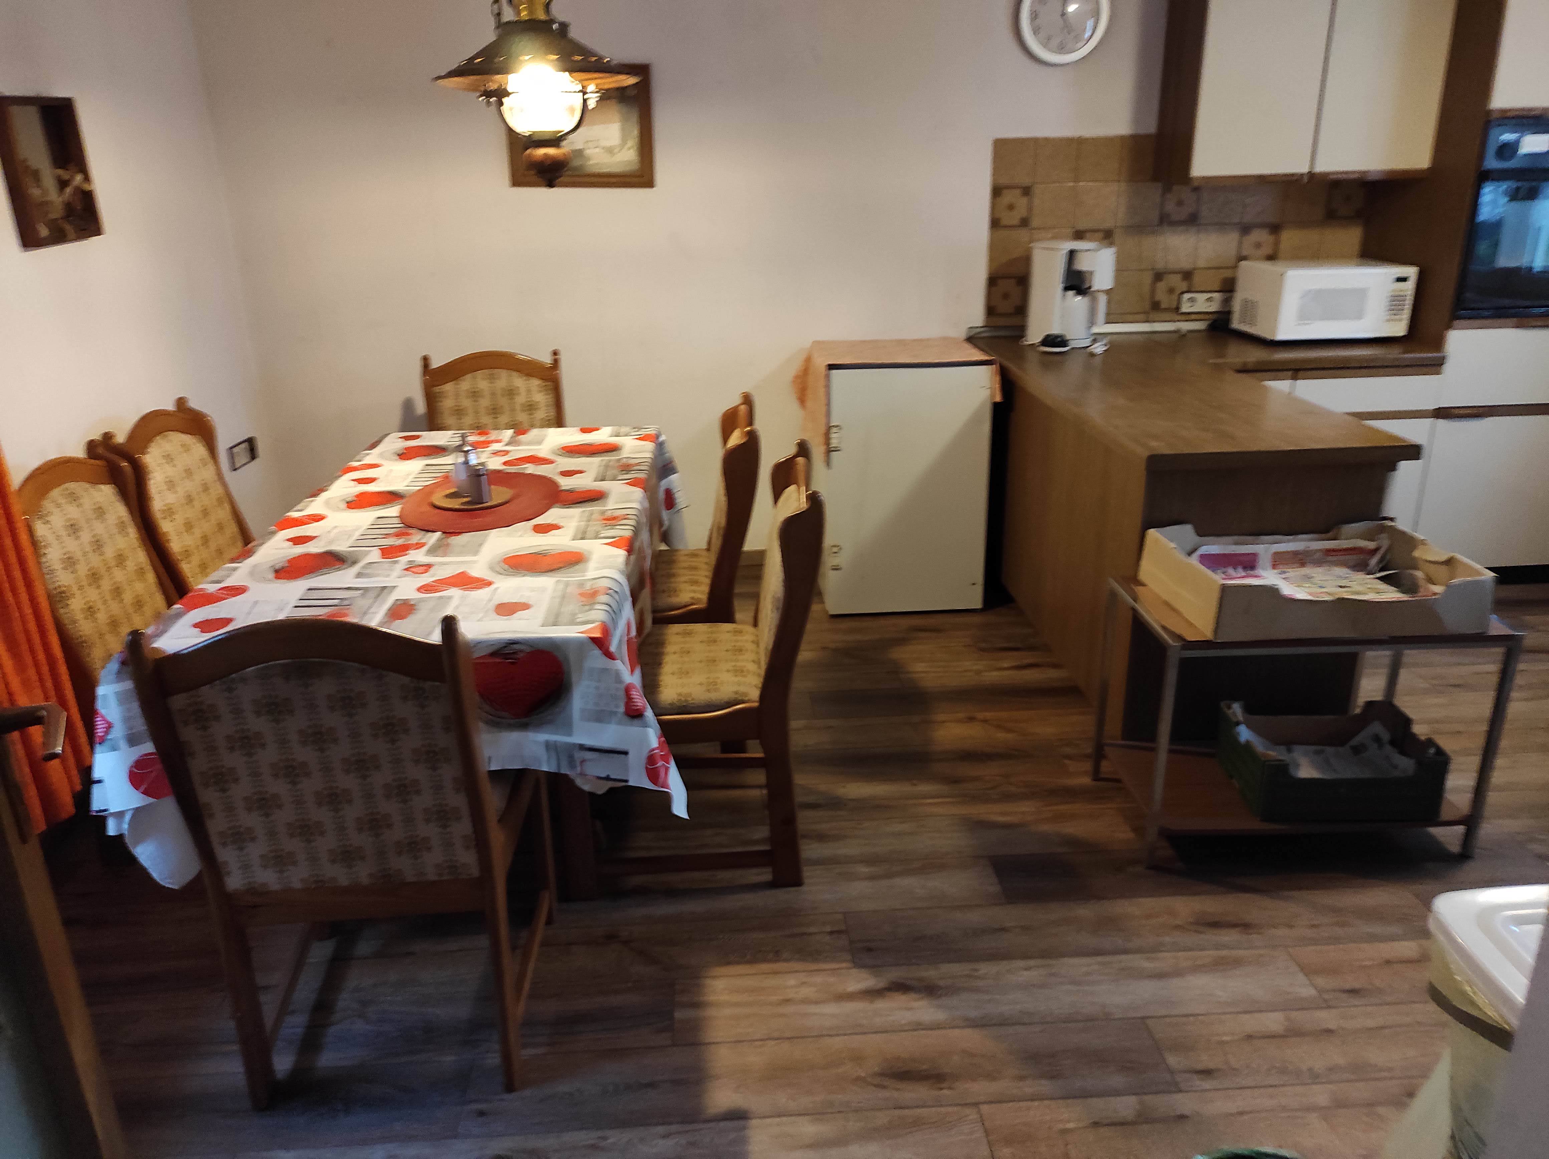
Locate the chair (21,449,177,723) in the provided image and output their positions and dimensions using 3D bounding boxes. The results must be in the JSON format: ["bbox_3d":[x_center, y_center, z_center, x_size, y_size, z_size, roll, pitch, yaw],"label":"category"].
[{"bbox_3d":[-1.431,0.158,2.806,0.580,0.953,0.460,-2,21,-2],"label":"chair"}]

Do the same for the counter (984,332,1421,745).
[{"bbox_3d":[1.275,-0.266,3.904,0.730,0.850,1.850,-2,21,-2],"label":"counter"}]

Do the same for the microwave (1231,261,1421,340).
[{"bbox_3d":[1.920,-0.977,3.911,0.462,0.240,0.325,-2,20,-2],"label":"microwave"}]

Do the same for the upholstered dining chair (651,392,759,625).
[{"bbox_3d":[-0.317,-0.019,2.974,0.560,0.875,0.490,-3,20,-3],"label":"upholstered dining chair"}]

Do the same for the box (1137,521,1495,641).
[{"bbox_3d":[1.242,-0.008,2.616,0.600,0.136,0.400,-2,21,-2],"label":"box"}]

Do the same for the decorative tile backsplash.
[{"bbox_3d":[1.441,-1.242,3.980,1.365,0.635,0.015,-2,20,-2],"label":"decorative tile backsplash"}]

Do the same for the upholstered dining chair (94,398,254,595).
[{"bbox_3d":[-1.380,-0.040,3.103,0.560,0.875,0.490,-3,20,-6],"label":"upholstered dining chair"}]

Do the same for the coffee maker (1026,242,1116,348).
[{"bbox_3d":[1.127,-1.085,4.259,0.270,0.375,0.180,18,28,41],"label":"coffee maker"}]

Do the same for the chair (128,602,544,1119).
[{"bbox_3d":[-0.682,0.378,1.909,0.490,0.875,0.560,-3,20,-3],"label":"chair"}]

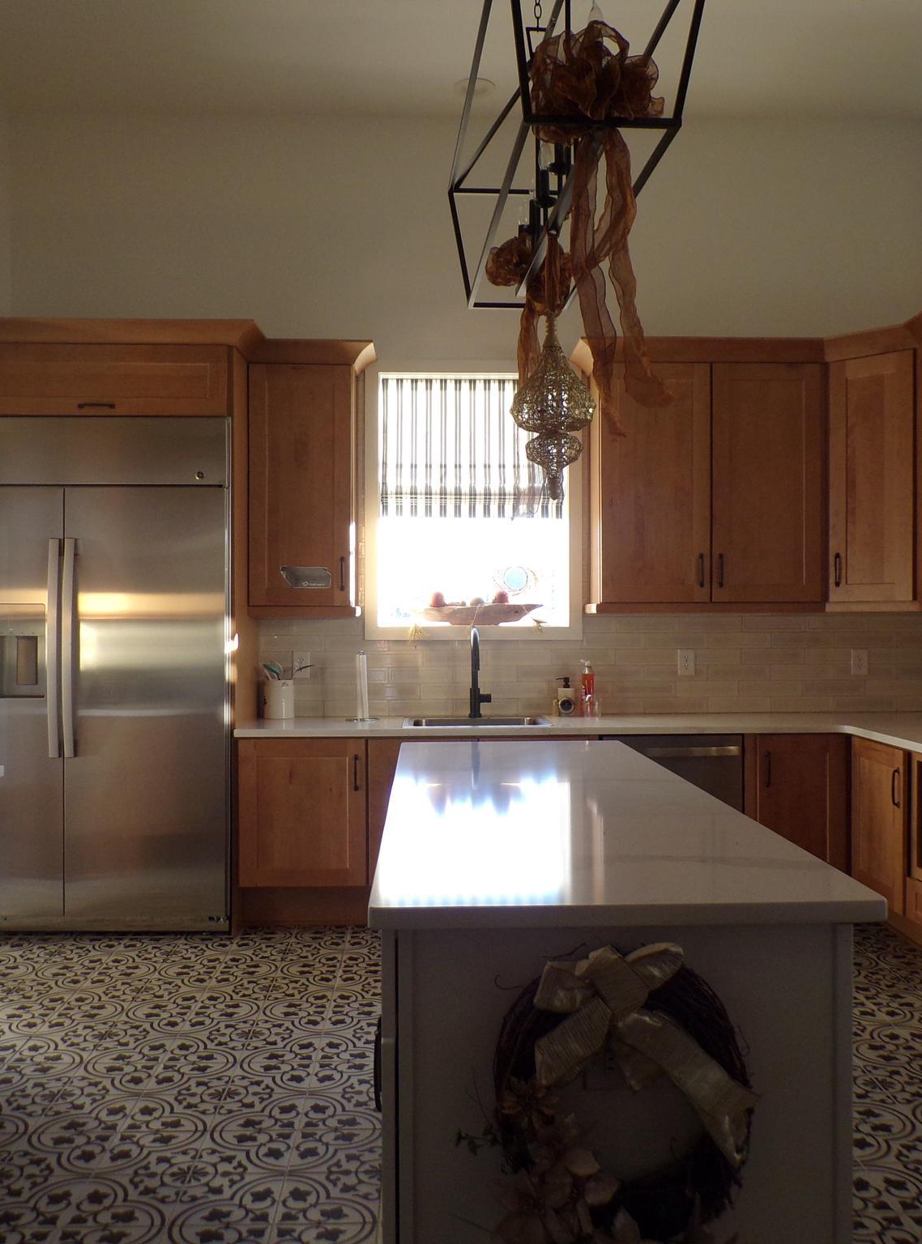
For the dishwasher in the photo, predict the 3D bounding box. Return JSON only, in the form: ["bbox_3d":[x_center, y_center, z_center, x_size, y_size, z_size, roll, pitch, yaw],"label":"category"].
[{"bbox_3d":[0.889,0.844,5.152,0.610,0.738,0.600,0,0,-1],"label":"dishwasher"}]

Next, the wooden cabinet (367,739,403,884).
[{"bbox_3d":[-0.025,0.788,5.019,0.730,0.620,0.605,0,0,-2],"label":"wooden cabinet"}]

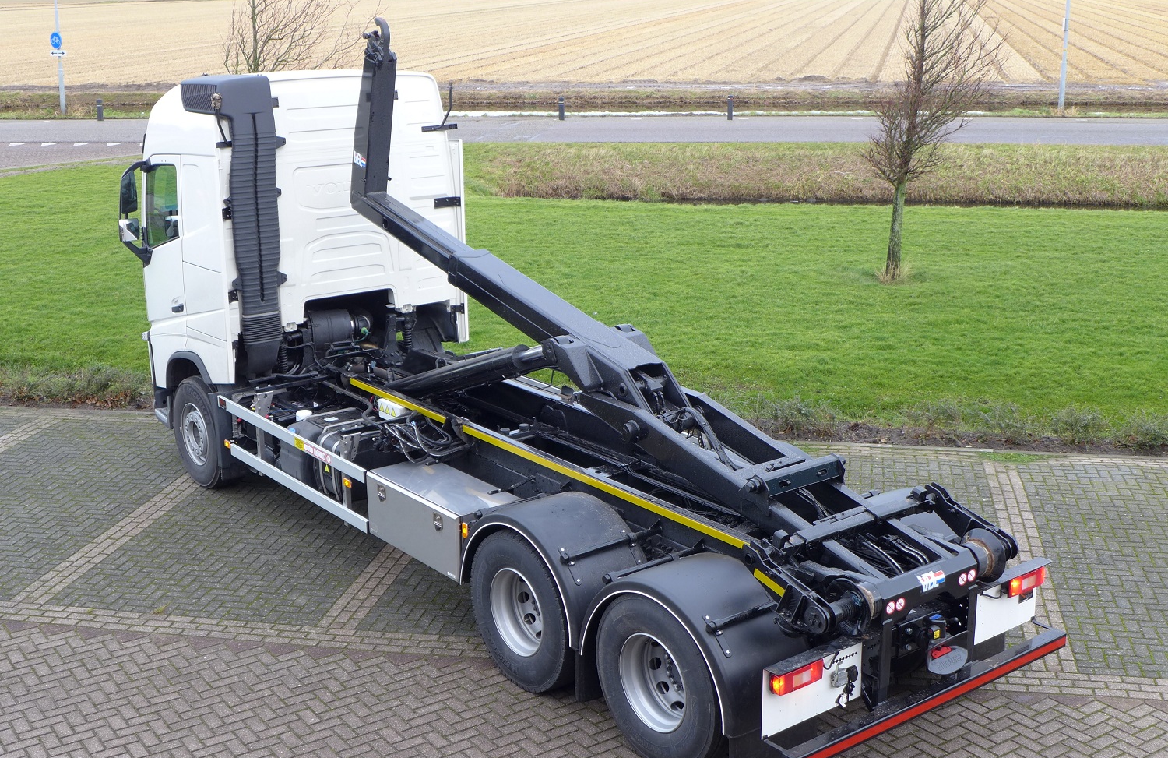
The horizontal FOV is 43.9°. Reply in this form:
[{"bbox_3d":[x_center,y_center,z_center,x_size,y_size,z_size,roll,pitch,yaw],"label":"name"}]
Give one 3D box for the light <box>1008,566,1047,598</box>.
[{"bbox_3d":[2.740,1.255,9.060,0.347,0.123,0.088,-13,19,-36],"label":"light"}]

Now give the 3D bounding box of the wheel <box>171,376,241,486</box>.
[{"bbox_3d":[-3.524,0.489,13.706,0.340,1.082,1.082,-13,19,-36],"label":"wheel"}]

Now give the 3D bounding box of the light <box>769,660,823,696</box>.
[{"bbox_3d":[1.156,1.606,7.859,0.330,0.125,0.088,-13,19,-36],"label":"light"}]

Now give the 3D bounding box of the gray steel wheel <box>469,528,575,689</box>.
[{"bbox_3d":[-0.338,1.512,9.690,0.320,1.082,1.082,-13,19,-36],"label":"gray steel wheel"}]

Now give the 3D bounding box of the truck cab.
[{"bbox_3d":[-2.832,-1.228,14.004,2.720,3.420,2.420,-13,19,-36],"label":"truck cab"}]

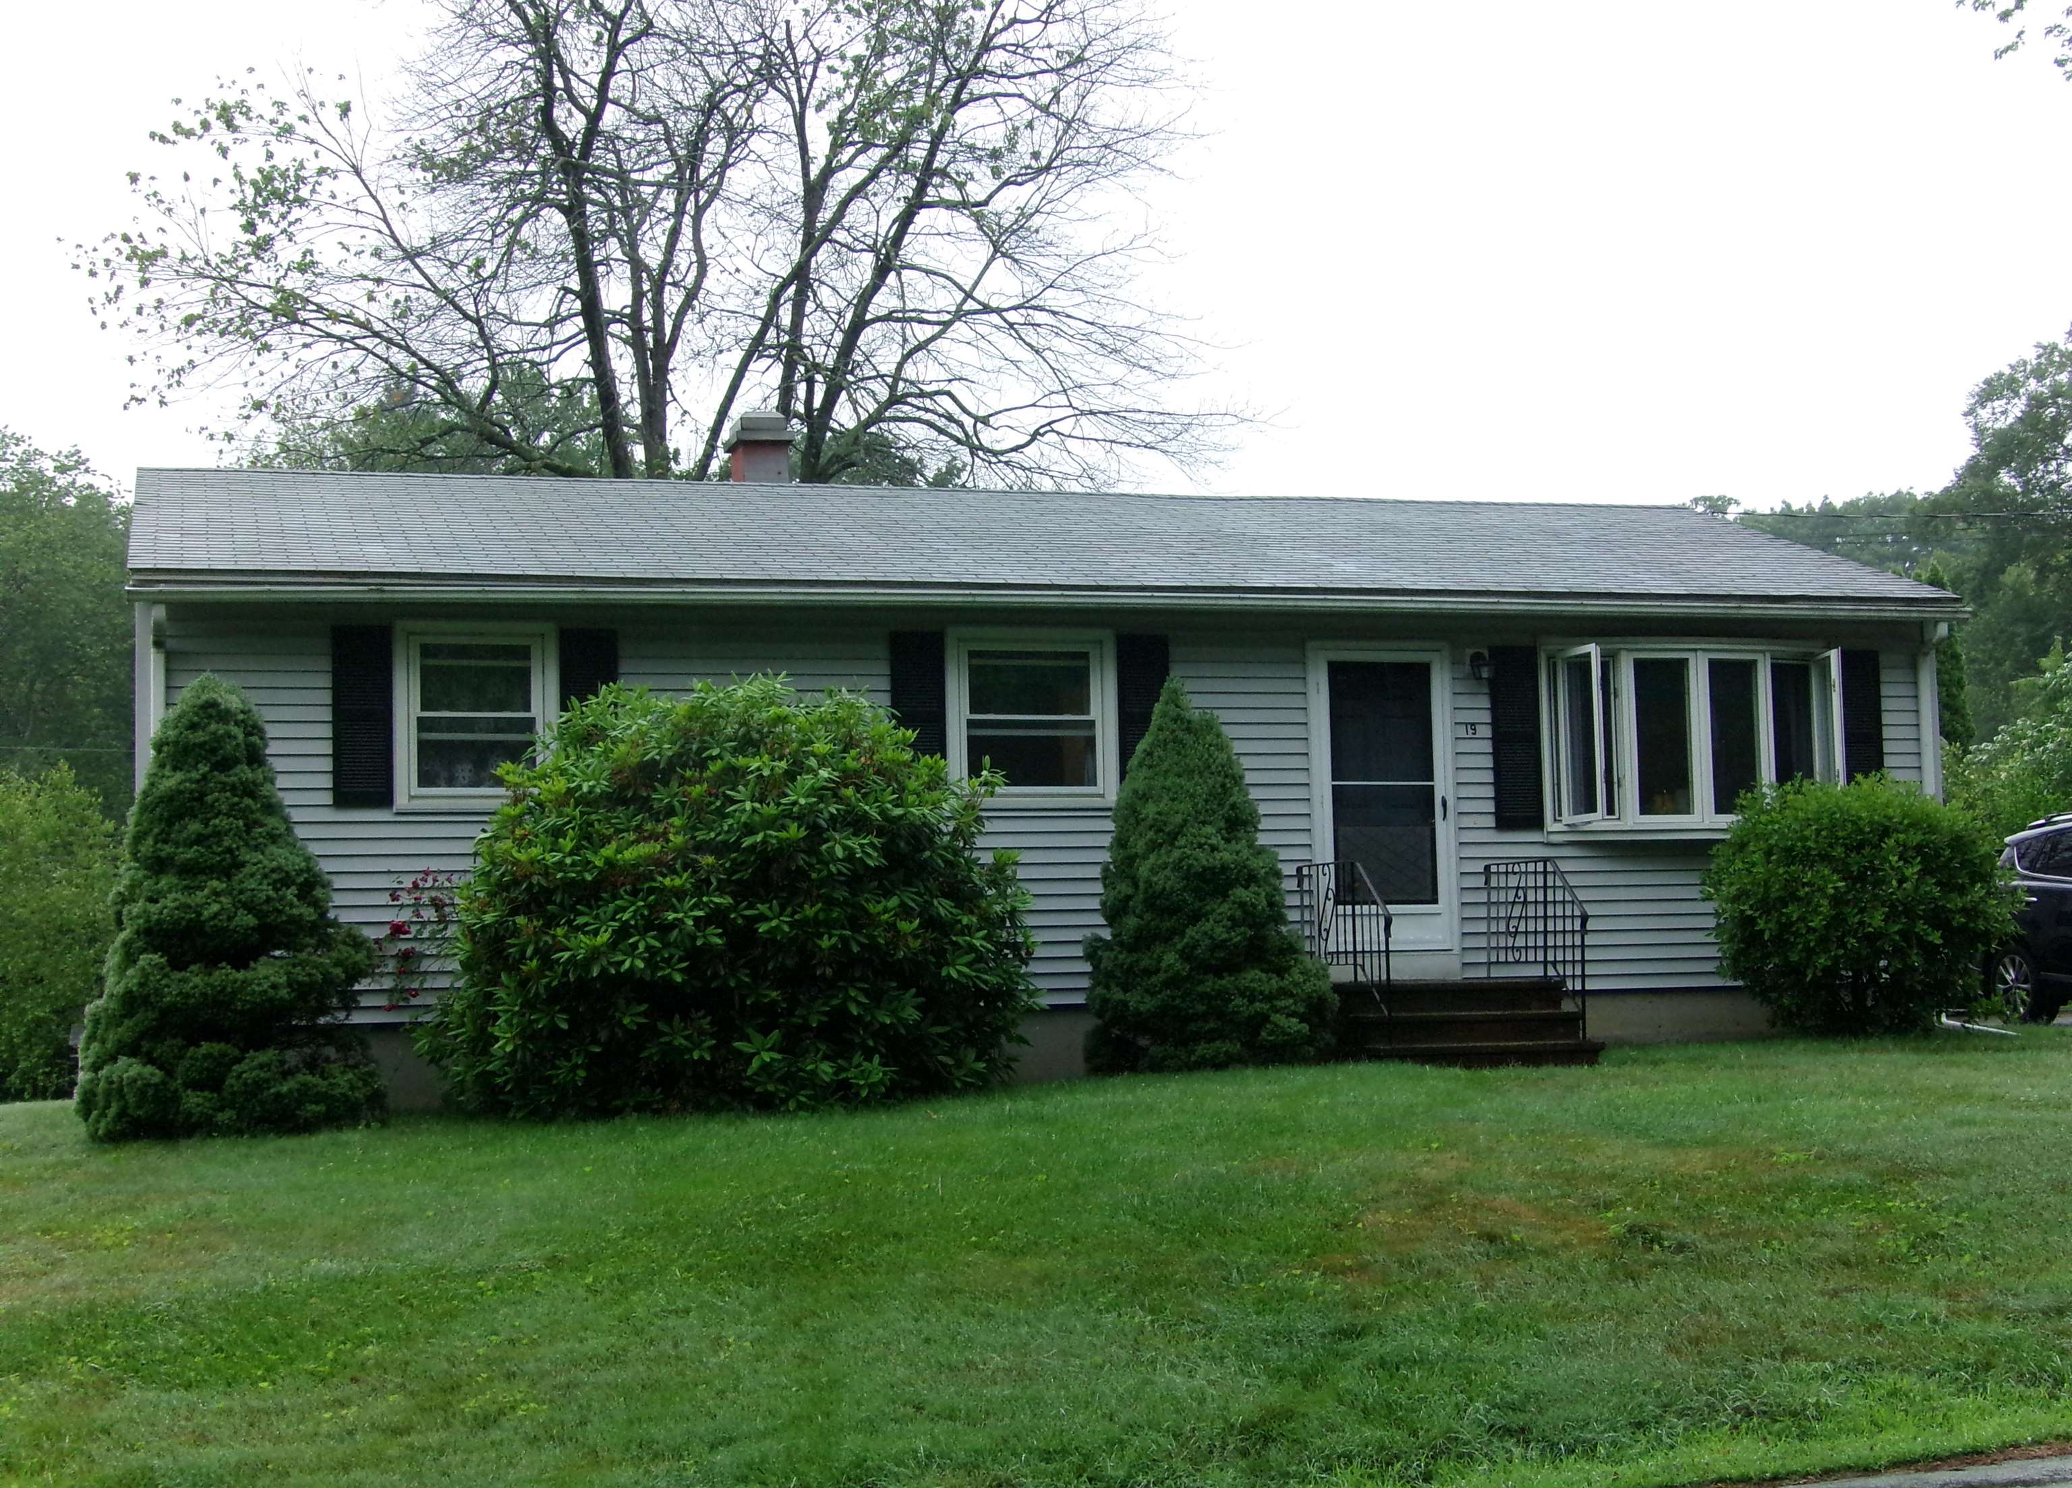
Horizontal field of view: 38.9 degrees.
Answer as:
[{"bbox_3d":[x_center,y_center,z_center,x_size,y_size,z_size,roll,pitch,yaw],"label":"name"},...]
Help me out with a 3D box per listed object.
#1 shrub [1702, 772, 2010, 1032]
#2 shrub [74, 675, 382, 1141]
[{"bbox_3d":[5.479,1.105,19.500,2.030,1.751,1.900,0,-5,-17],"label":"shrub"},{"bbox_3d":[-4.531,0.915,16.437,1.700,2.578,1.680,0,-5,-17],"label":"shrub"}]

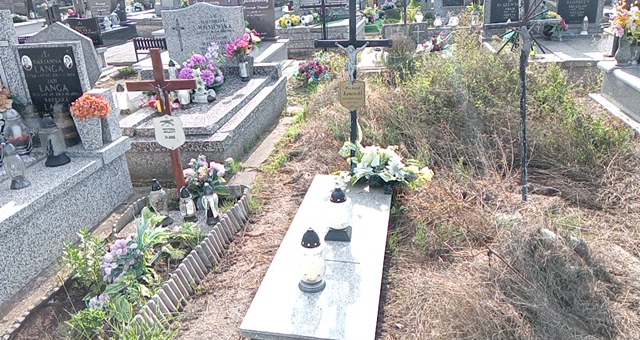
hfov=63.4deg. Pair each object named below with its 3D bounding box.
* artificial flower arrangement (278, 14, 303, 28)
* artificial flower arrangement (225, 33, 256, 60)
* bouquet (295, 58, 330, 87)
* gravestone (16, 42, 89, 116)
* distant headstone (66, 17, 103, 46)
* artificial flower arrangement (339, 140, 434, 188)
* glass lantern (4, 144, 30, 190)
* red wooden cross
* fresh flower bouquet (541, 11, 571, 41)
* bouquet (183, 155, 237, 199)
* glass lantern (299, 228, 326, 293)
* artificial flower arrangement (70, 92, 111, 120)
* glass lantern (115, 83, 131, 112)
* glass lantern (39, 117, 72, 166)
[{"bbox_3d":[-0.553,-2.782,9.700,0.420,0.250,0.350,2,21,10],"label":"artificial flower arrangement"},{"bbox_3d":[-0.902,-1.431,5.950,0.370,0.340,0.300,2,22,10],"label":"artificial flower arrangement"},{"bbox_3d":[-0.102,-1.328,7.050,0.460,0.320,0.380,2,22,10],"label":"bouquet"},{"bbox_3d":[-1.812,-0.531,3.659,0.470,0.690,0.120,1,21,9],"label":"gravestone"},{"bbox_3d":[-4.285,-2.506,9.400,0.660,0.530,0.120,2,22,10],"label":"distant headstone"},{"bbox_3d":[0.460,-0.038,3.580,0.620,0.250,0.380,2,22,10],"label":"artificial flower arrangement"},{"bbox_3d":[-1.838,-0.042,3.121,0.130,0.261,0.130,2,22,10],"label":"glass lantern"},{"bbox_3d":[-1.032,-0.281,3.538,0.490,1.090,0.070,0,21,10],"label":"red wooden cross"},{"bbox_3d":[3.571,-2.191,7.850,0.410,0.400,0.320,2,21,10],"label":"fresh flower bouquet"},{"bbox_3d":[-0.751,0.058,3.520,0.340,0.300,0.270,2,21,10],"label":"bouquet"},{"bbox_3d":[-0.042,0.409,2.405,0.130,0.299,0.130,2,22,10],"label":"glass lantern"},{"bbox_3d":[-1.516,-0.419,3.420,0.250,0.180,0.200,2,21,10],"label":"artificial flower arrangement"},{"bbox_3d":[-1.950,-0.711,5.071,0.135,0.284,0.135,2,22,10],"label":"glass lantern"},{"bbox_3d":[-1.769,-0.202,3.436,0.150,0.310,0.150,2,21,10],"label":"glass lantern"}]

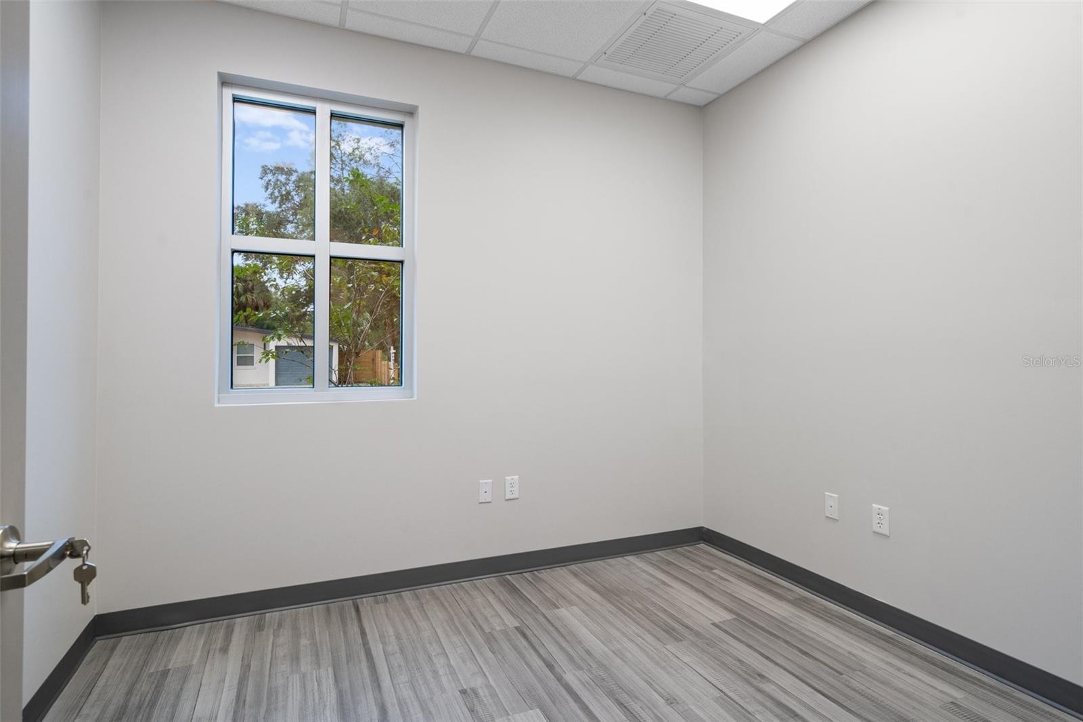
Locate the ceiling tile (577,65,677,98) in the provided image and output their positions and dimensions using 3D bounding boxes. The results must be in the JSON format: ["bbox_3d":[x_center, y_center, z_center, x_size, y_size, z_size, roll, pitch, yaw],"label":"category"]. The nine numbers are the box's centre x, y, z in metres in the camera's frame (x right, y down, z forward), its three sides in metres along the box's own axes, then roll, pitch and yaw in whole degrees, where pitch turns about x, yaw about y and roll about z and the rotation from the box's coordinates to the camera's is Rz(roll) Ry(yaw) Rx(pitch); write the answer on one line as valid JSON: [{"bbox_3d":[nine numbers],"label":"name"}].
[{"bbox_3d":[0.506,-1.610,2.934,0.588,0.020,0.146,0,0,-23],"label":"ceiling tile"}]

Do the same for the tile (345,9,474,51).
[{"bbox_3d":[-0.634,-1.608,2.491,0.587,0.020,0.149,0,0,-23],"label":"tile"}]

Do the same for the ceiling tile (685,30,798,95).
[{"bbox_3d":[1.078,-1.610,2.769,0.286,0.020,0.548,0,0,-23],"label":"ceiling tile"}]

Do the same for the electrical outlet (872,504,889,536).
[{"bbox_3d":[1.474,0.694,2.223,0.006,0.118,0.072,0,0,-23],"label":"electrical outlet"}]

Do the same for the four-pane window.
[{"bbox_3d":[-1.073,-0.536,2.515,0.870,1.467,0.070,0,0,-23],"label":"four-pane window"}]

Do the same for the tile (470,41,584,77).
[{"bbox_3d":[-0.063,-1.609,2.714,0.590,0.020,0.146,0,0,-23],"label":"tile"}]

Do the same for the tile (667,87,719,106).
[{"bbox_3d":[0.925,-1.611,3.099,0.275,0.020,0.145,0,0,-23],"label":"tile"}]

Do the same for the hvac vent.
[{"bbox_3d":[0.659,-1.614,2.608,0.542,0.030,0.536,0,0,-23],"label":"hvac vent"}]

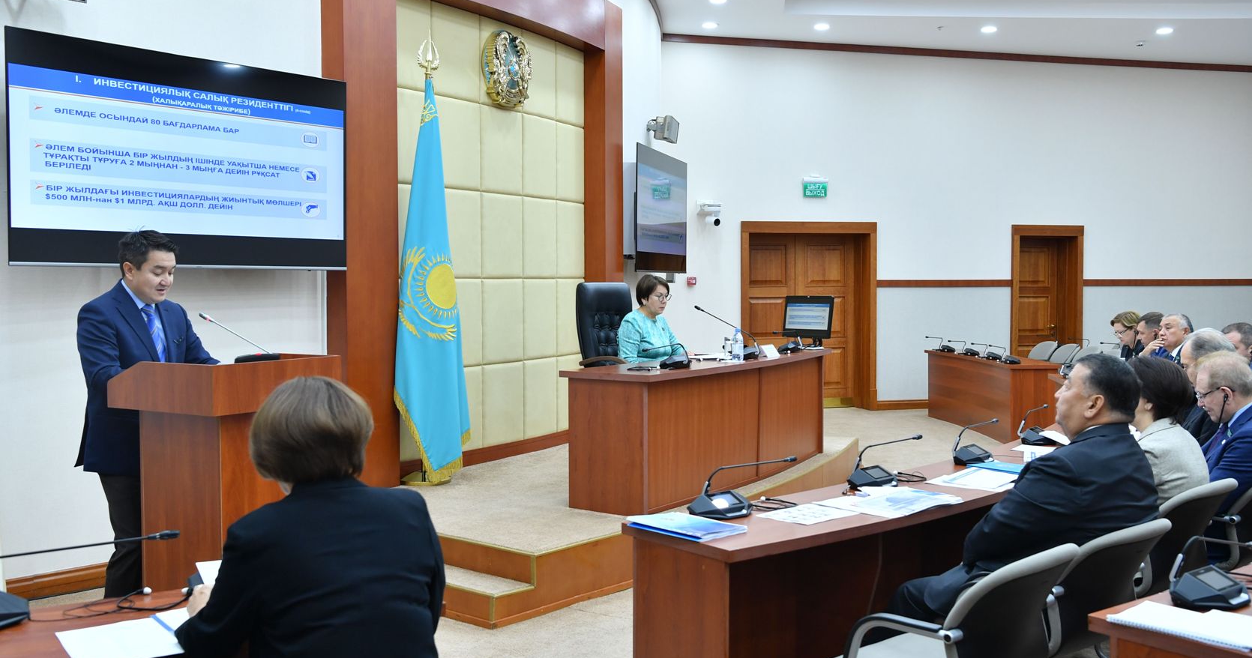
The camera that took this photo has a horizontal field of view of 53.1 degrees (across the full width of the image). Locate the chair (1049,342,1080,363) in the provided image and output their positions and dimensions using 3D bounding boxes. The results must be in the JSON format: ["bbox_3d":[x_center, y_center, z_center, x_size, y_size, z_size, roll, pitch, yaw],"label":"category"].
[{"bbox_3d":[4.172,0.588,12.383,0.600,0.840,0.570,-1,2,-12],"label":"chair"}]

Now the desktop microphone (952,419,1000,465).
[{"bbox_3d":[1.512,0.473,5.443,0.200,0.185,0.155,2,3,44],"label":"desktop microphone"}]

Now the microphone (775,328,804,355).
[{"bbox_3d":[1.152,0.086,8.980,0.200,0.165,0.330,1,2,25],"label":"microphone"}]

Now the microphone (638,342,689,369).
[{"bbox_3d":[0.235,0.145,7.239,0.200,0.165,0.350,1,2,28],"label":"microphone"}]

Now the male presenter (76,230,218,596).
[{"bbox_3d":[-2.179,0.433,5.714,0.500,1.760,0.560,1,2,32],"label":"male presenter"}]

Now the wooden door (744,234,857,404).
[{"bbox_3d":[1.980,-0.082,14.628,1.400,2.020,0.070,-1,2,-14],"label":"wooden door"}]

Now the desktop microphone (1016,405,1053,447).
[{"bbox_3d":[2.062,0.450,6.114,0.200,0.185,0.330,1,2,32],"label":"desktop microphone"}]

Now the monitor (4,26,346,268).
[{"bbox_3d":[-2.202,-0.851,6.420,0.080,1.080,1.910,1,2,39],"label":"monitor"}]

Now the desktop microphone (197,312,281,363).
[{"bbox_3d":[-1.748,0.027,5.581,0.470,0.240,0.180,1,2,27],"label":"desktop microphone"}]

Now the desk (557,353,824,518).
[{"bbox_3d":[0.540,0.567,7.863,0.580,0.740,2.720,1,3,29],"label":"desk"}]

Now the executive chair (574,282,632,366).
[{"bbox_3d":[0.061,0.319,8.415,0.700,1.240,0.660,1,2,31],"label":"executive chair"}]

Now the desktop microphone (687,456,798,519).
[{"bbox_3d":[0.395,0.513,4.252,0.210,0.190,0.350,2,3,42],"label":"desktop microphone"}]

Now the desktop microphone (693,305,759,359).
[{"bbox_3d":[0.646,0.019,8.240,0.470,0.350,0.220,1,2,27],"label":"desktop microphone"}]

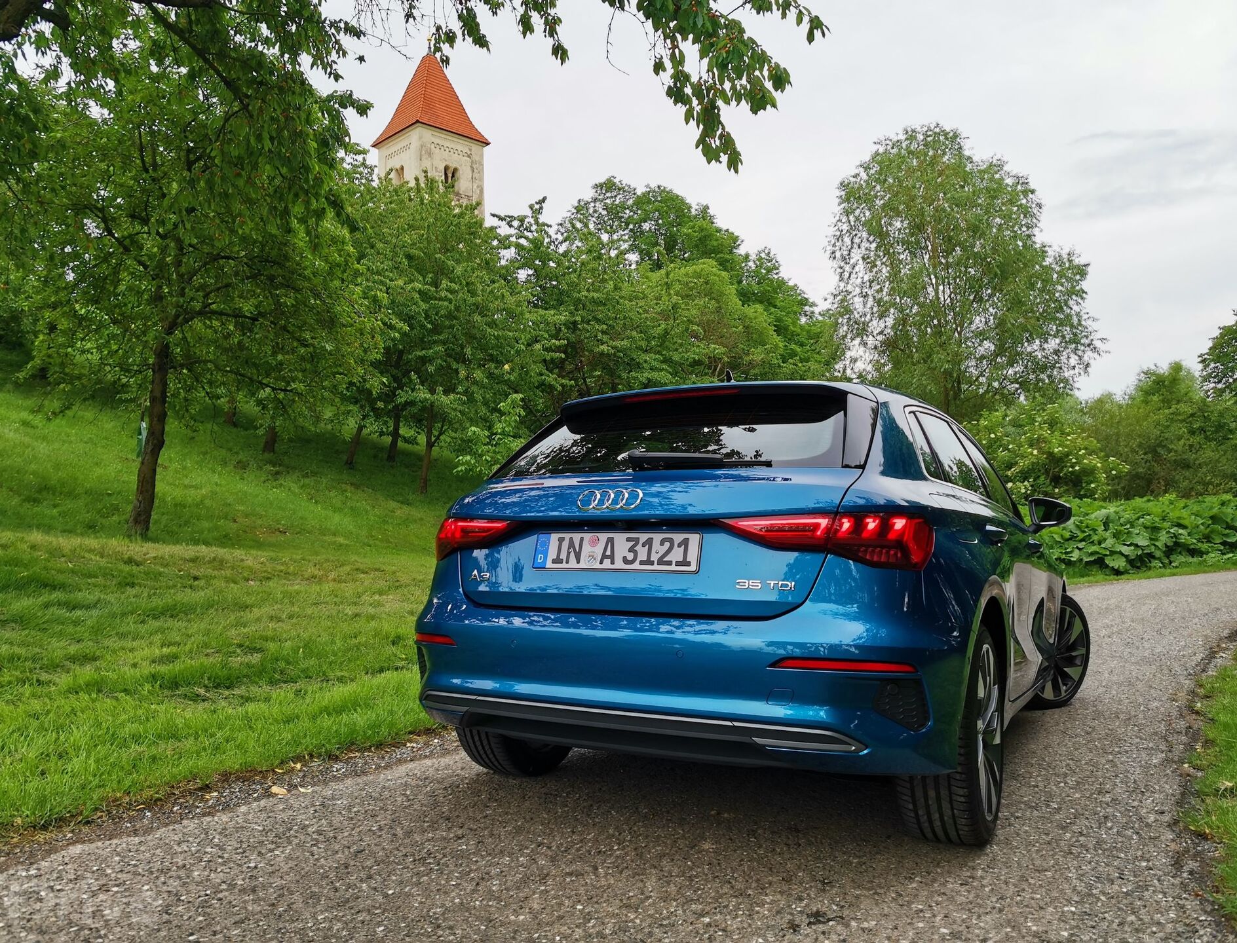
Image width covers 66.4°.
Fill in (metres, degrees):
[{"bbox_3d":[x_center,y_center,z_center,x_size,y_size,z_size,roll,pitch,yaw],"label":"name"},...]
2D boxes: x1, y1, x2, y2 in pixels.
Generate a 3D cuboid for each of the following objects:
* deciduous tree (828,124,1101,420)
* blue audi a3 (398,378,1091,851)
[{"bbox_3d":[11.600,-4.600,32.000,9.100,14.500,8.700,-2,-3,20],"label":"deciduous tree"},{"bbox_3d":[0.985,0.498,4.405,1.860,1.445,4.340,-2,-6,29],"label":"blue audi a3"}]

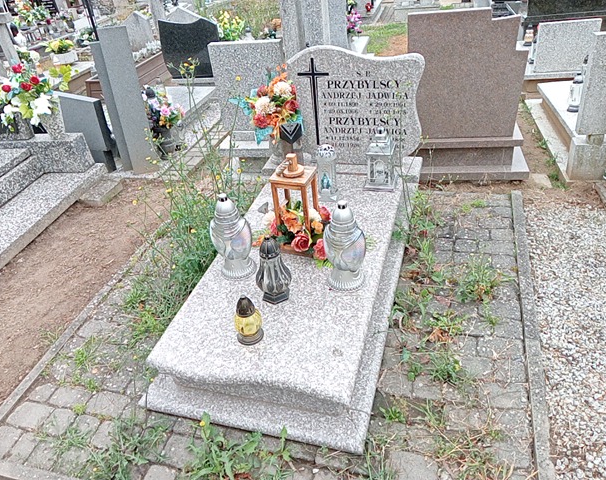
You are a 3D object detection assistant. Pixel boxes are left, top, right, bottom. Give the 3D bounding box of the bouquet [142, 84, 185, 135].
[{"bbox_3d":[-1.091,-1.021,4.049,0.320,0.340,0.300,3,33,16],"label":"bouquet"}]

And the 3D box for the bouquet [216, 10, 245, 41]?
[{"bbox_3d":[-0.863,-2.542,6.165,0.350,0.370,0.330,3,33,16],"label":"bouquet"}]

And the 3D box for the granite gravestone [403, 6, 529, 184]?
[{"bbox_3d":[1.016,-0.896,3.246,0.800,1.030,0.310,1,32,14],"label":"granite gravestone"}]

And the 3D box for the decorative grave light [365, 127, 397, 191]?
[{"bbox_3d":[0.416,-0.438,2.729,0.159,0.324,0.159,4,36,13],"label":"decorative grave light"}]

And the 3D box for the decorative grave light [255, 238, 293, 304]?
[{"bbox_3d":[-0.130,0.115,2.147,0.142,0.298,0.142,3,33,16],"label":"decorative grave light"}]

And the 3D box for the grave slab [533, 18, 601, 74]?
[{"bbox_3d":[2.181,-1.605,4.291,0.445,0.410,0.090,3,33,16],"label":"grave slab"}]

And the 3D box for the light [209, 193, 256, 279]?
[{"bbox_3d":[-0.296,-0.026,2.195,0.172,0.384,0.172,6,37,15],"label":"light"}]

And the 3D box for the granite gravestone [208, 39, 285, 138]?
[{"bbox_3d":[-0.335,-1.016,3.549,0.526,0.680,0.097,6,37,15],"label":"granite gravestone"}]

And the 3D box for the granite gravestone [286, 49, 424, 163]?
[{"bbox_3d":[0.231,-0.735,2.835,0.851,0.669,0.089,6,37,15],"label":"granite gravestone"}]

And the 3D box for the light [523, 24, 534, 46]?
[{"bbox_3d":[2.289,-2.078,5.240,0.105,0.200,0.105,3,33,16],"label":"light"}]

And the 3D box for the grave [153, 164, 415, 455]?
[{"bbox_3d":[0.026,0.088,2.481,0.875,0.227,1.766,6,37,15],"label":"grave"}]

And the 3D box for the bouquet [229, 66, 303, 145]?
[{"bbox_3d":[-0.192,-0.716,2.757,0.381,0.405,0.267,6,37,15],"label":"bouquet"}]

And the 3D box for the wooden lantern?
[{"bbox_3d":[-0.022,-0.178,2.426,0.175,0.479,0.170,8,35,24],"label":"wooden lantern"}]

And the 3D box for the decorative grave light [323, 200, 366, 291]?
[{"bbox_3d":[0.170,0.011,2.080,0.172,0.382,0.172,6,37,15],"label":"decorative grave light"}]

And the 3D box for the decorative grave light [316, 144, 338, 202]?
[{"bbox_3d":[0.122,-0.350,2.673,0.107,0.293,0.107,2,36,10],"label":"decorative grave light"}]

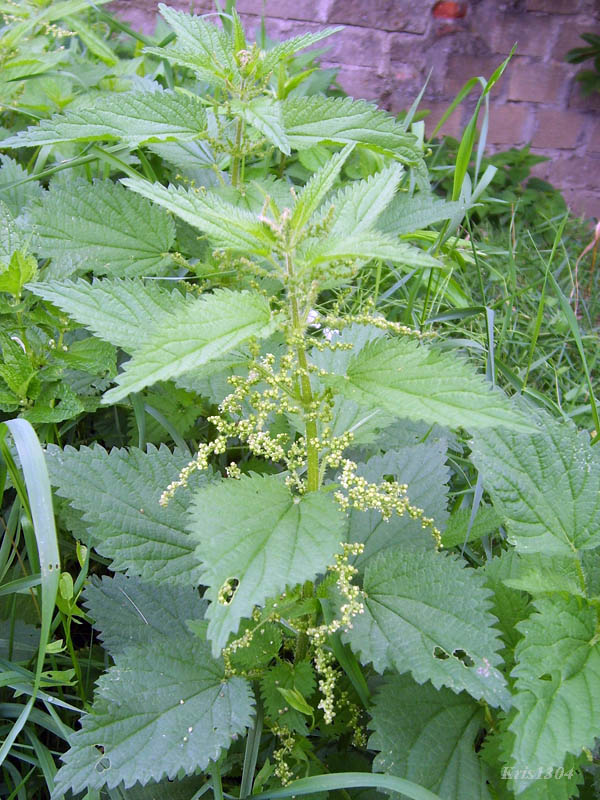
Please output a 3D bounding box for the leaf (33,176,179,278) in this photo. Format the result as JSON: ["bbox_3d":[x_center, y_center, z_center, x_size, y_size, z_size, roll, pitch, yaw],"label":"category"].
[{"bbox_3d":[-0.151,-0.126,0.602,0.134,0.022,0.083,13,62,16],"label":"leaf"}]

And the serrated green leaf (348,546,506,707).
[{"bbox_3d":[0.084,0.143,0.520,0.117,0.022,0.083,34,67,20],"label":"serrated green leaf"}]

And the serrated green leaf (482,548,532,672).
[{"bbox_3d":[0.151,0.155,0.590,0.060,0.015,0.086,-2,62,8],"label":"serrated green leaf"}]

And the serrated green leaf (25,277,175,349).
[{"bbox_3d":[-0.097,-0.045,0.487,0.145,0.022,0.076,20,52,11],"label":"serrated green leaf"}]

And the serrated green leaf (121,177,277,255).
[{"bbox_3d":[-0.059,-0.108,0.470,0.102,0.016,0.036,24,54,11],"label":"serrated green leaf"}]

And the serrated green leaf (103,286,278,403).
[{"bbox_3d":[-0.060,-0.030,0.440,0.105,0.018,0.050,-27,56,-22],"label":"serrated green leaf"}]

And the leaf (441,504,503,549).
[{"bbox_3d":[0.140,0.104,0.655,0.059,0.012,0.045,-15,55,-10],"label":"leaf"}]

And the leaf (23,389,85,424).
[{"bbox_3d":[-0.175,0.005,0.575,0.046,0.013,0.028,-5,59,-13],"label":"leaf"}]

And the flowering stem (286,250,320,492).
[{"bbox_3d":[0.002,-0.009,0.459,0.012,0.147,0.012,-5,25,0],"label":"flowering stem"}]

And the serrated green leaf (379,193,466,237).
[{"bbox_3d":[0.085,-0.137,0.605,0.080,0.018,0.045,-11,59,-7],"label":"serrated green leaf"}]

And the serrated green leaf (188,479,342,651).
[{"bbox_3d":[-0.020,0.090,0.447,0.082,0.025,0.109,16,52,20],"label":"serrated green leaf"}]

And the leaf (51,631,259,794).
[{"bbox_3d":[-0.097,0.207,0.526,0.133,0.022,0.088,-32,46,-9],"label":"leaf"}]

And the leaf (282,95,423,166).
[{"bbox_3d":[0.039,-0.201,0.605,0.107,0.025,0.060,7,62,5],"label":"leaf"}]

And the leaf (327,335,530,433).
[{"bbox_3d":[0.074,-0.008,0.457,0.118,0.025,0.065,16,50,5],"label":"leaf"}]

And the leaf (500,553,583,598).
[{"bbox_3d":[0.155,0.112,0.515,0.053,0.013,0.028,6,60,13],"label":"leaf"}]

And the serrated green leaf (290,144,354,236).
[{"bbox_3d":[0.013,-0.115,0.437,0.025,0.012,0.069,10,59,41],"label":"serrated green leaf"}]

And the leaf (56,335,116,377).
[{"bbox_3d":[-0.166,-0.034,0.625,0.052,0.014,0.040,15,54,11],"label":"leaf"}]

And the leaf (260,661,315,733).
[{"bbox_3d":[-0.008,0.209,0.567,0.036,0.010,0.049,-5,69,-3],"label":"leaf"}]

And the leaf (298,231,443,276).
[{"bbox_3d":[0.040,-0.082,0.455,0.076,0.018,0.038,4,41,8],"label":"leaf"}]

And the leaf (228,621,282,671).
[{"bbox_3d":[-0.033,0.181,0.595,0.045,0.012,0.045,12,51,-13],"label":"leaf"}]

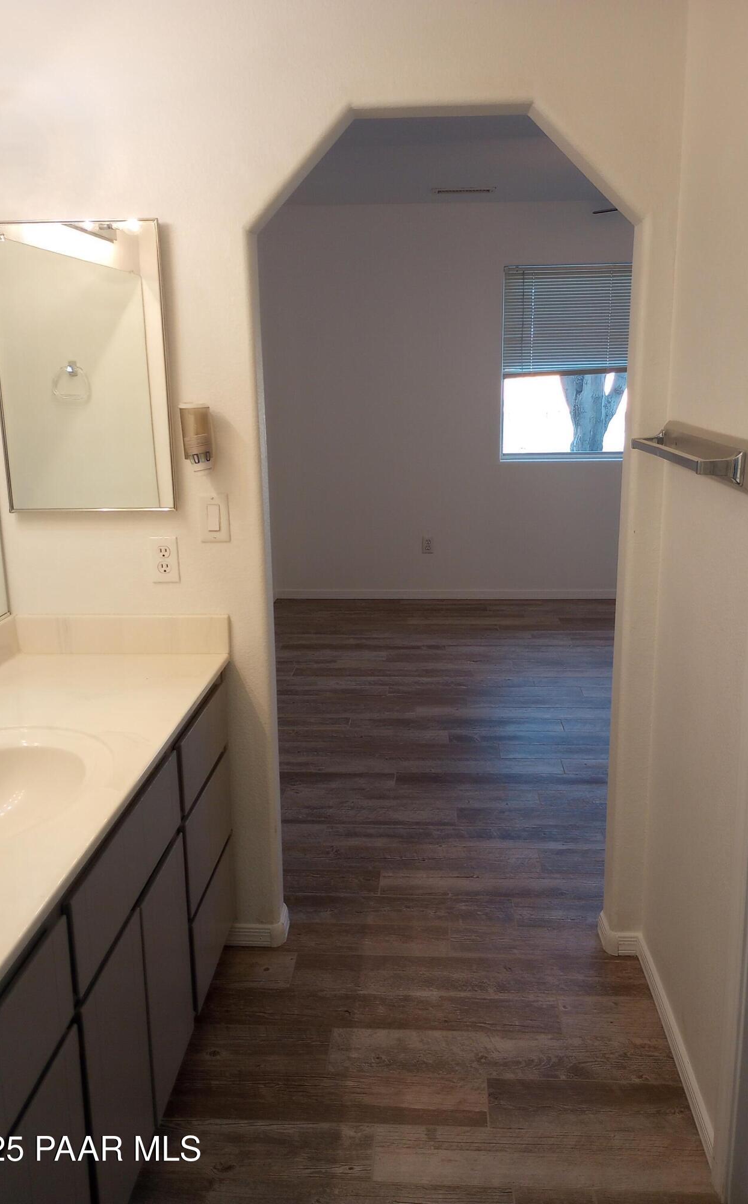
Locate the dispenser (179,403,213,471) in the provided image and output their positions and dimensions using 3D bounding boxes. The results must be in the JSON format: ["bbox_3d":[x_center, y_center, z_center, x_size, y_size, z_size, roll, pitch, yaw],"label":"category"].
[{"bbox_3d":[-0.413,-0.380,2.265,0.063,0.155,0.082,0,13,4],"label":"dispenser"}]

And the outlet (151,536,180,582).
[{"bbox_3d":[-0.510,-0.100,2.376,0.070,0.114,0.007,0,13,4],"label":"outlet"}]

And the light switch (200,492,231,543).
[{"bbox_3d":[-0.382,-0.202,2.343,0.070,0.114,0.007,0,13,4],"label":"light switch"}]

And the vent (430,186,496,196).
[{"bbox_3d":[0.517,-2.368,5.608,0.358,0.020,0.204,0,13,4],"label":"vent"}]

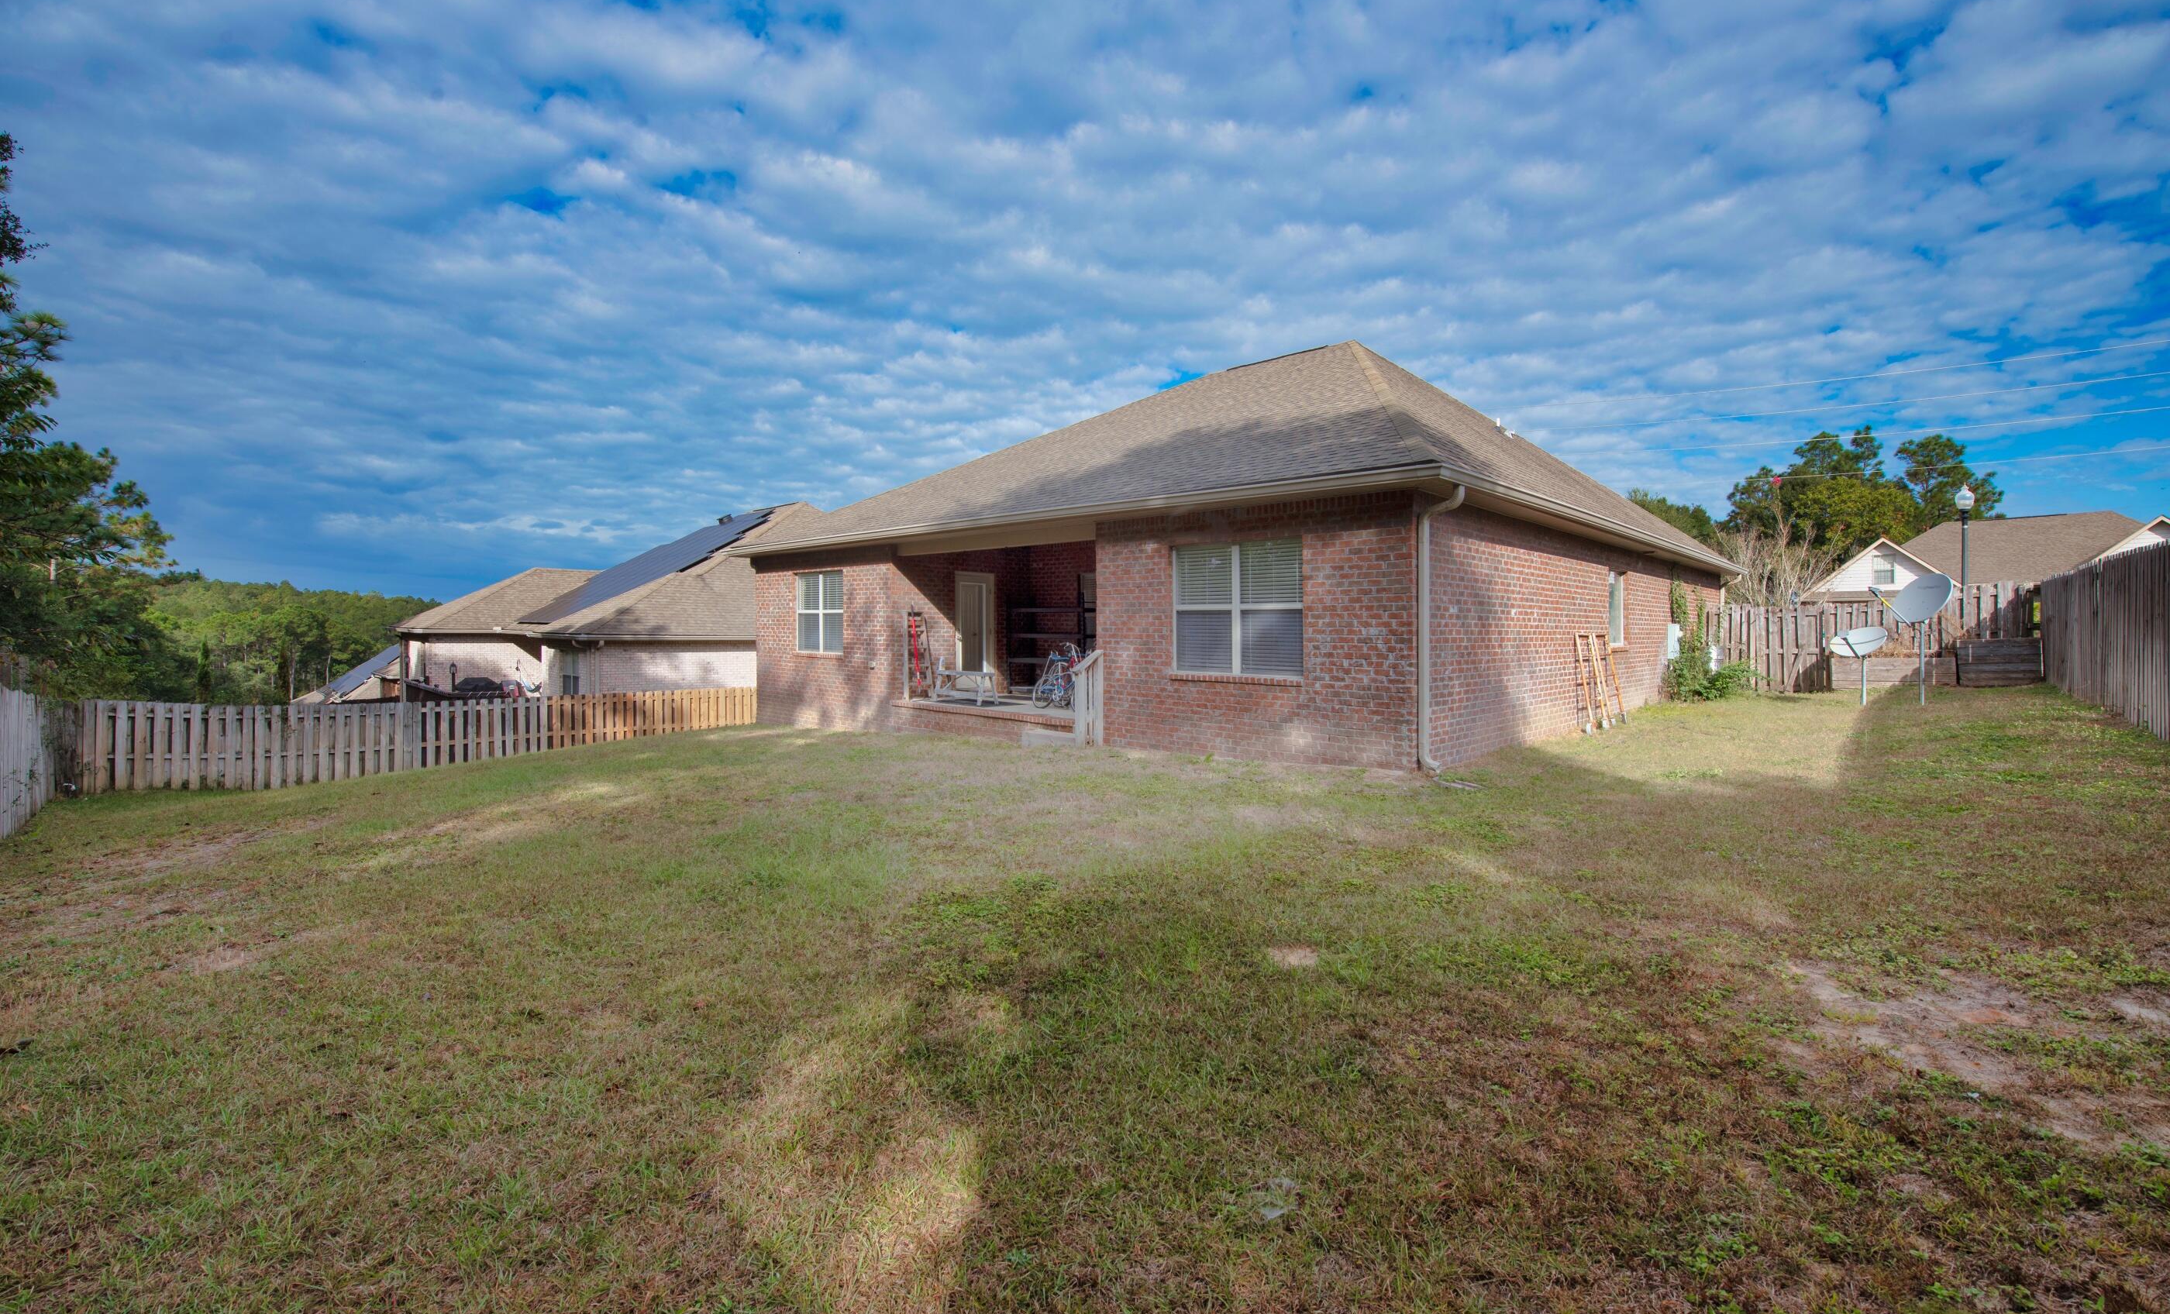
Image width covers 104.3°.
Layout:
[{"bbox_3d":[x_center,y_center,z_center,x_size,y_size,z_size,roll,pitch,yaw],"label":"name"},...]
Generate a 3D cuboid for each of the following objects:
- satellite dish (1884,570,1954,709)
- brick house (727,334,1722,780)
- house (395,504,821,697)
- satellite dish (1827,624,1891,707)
[{"bbox_3d":[13.376,-0.287,13.600,0.900,2.170,0.800,0,2,-6],"label":"satellite dish"},{"bbox_3d":[4.368,-2.728,18.961,14.400,7.750,18.500,2,3,44],"label":"brick house"},{"bbox_3d":[-12.920,-1.984,32.945,14.200,7.800,19.500,2,3,44],"label":"house"},{"bbox_3d":[12.488,0.145,13.600,0.620,1.310,0.720,-1,3,-23],"label":"satellite dish"}]

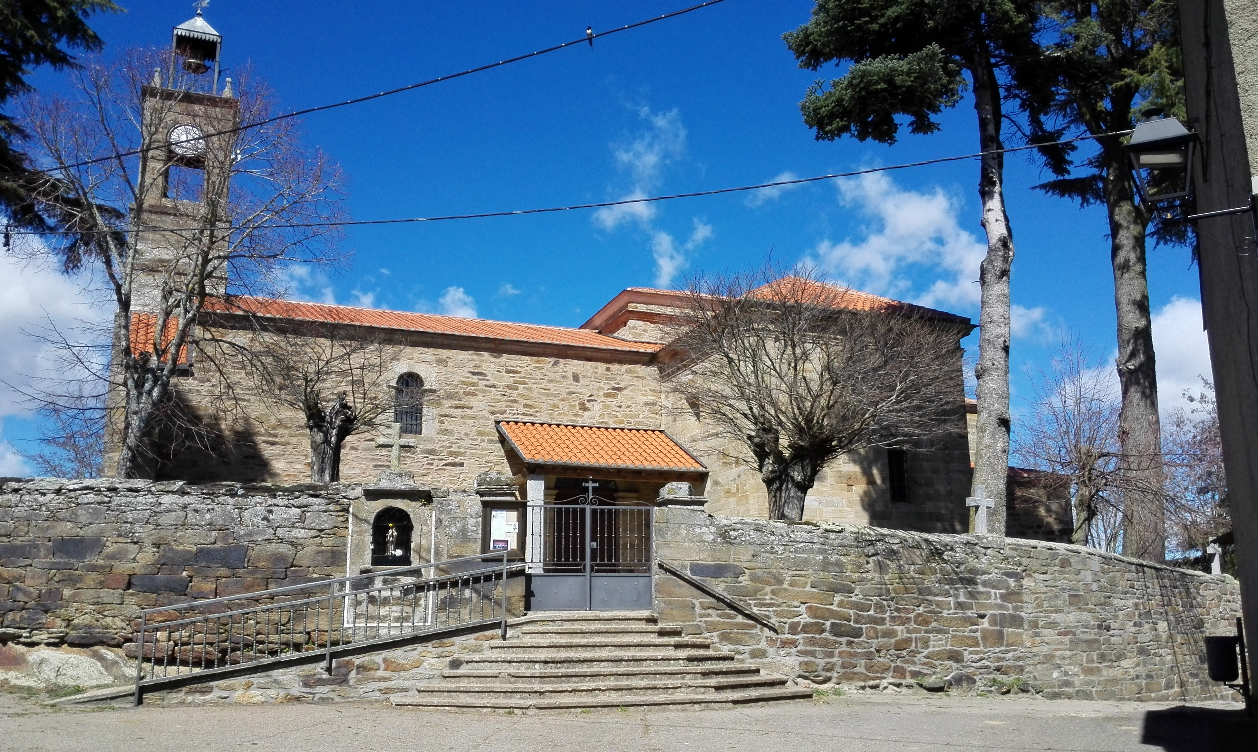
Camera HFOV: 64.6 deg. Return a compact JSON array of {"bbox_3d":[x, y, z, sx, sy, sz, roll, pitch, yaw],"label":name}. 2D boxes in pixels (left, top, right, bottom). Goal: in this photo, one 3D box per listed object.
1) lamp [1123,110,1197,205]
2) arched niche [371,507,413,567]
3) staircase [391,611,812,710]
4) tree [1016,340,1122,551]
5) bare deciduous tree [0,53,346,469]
[{"bbox_3d":[3.779,-1.561,7.076,0.450,0.740,0.450,-6,-12,27],"label":"lamp"},{"bbox_3d":[-3.258,2.228,13.725,0.550,0.800,0.320,2,-11,-8],"label":"arched niche"},{"bbox_3d":[-0.336,3.574,12.688,5.150,1.020,2.200,2,-11,-10],"label":"staircase"},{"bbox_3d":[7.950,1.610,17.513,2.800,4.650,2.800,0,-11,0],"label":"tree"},{"bbox_3d":[-7.750,-1.171,16.830,5.400,9.300,5.100,0,-11,0],"label":"bare deciduous tree"}]

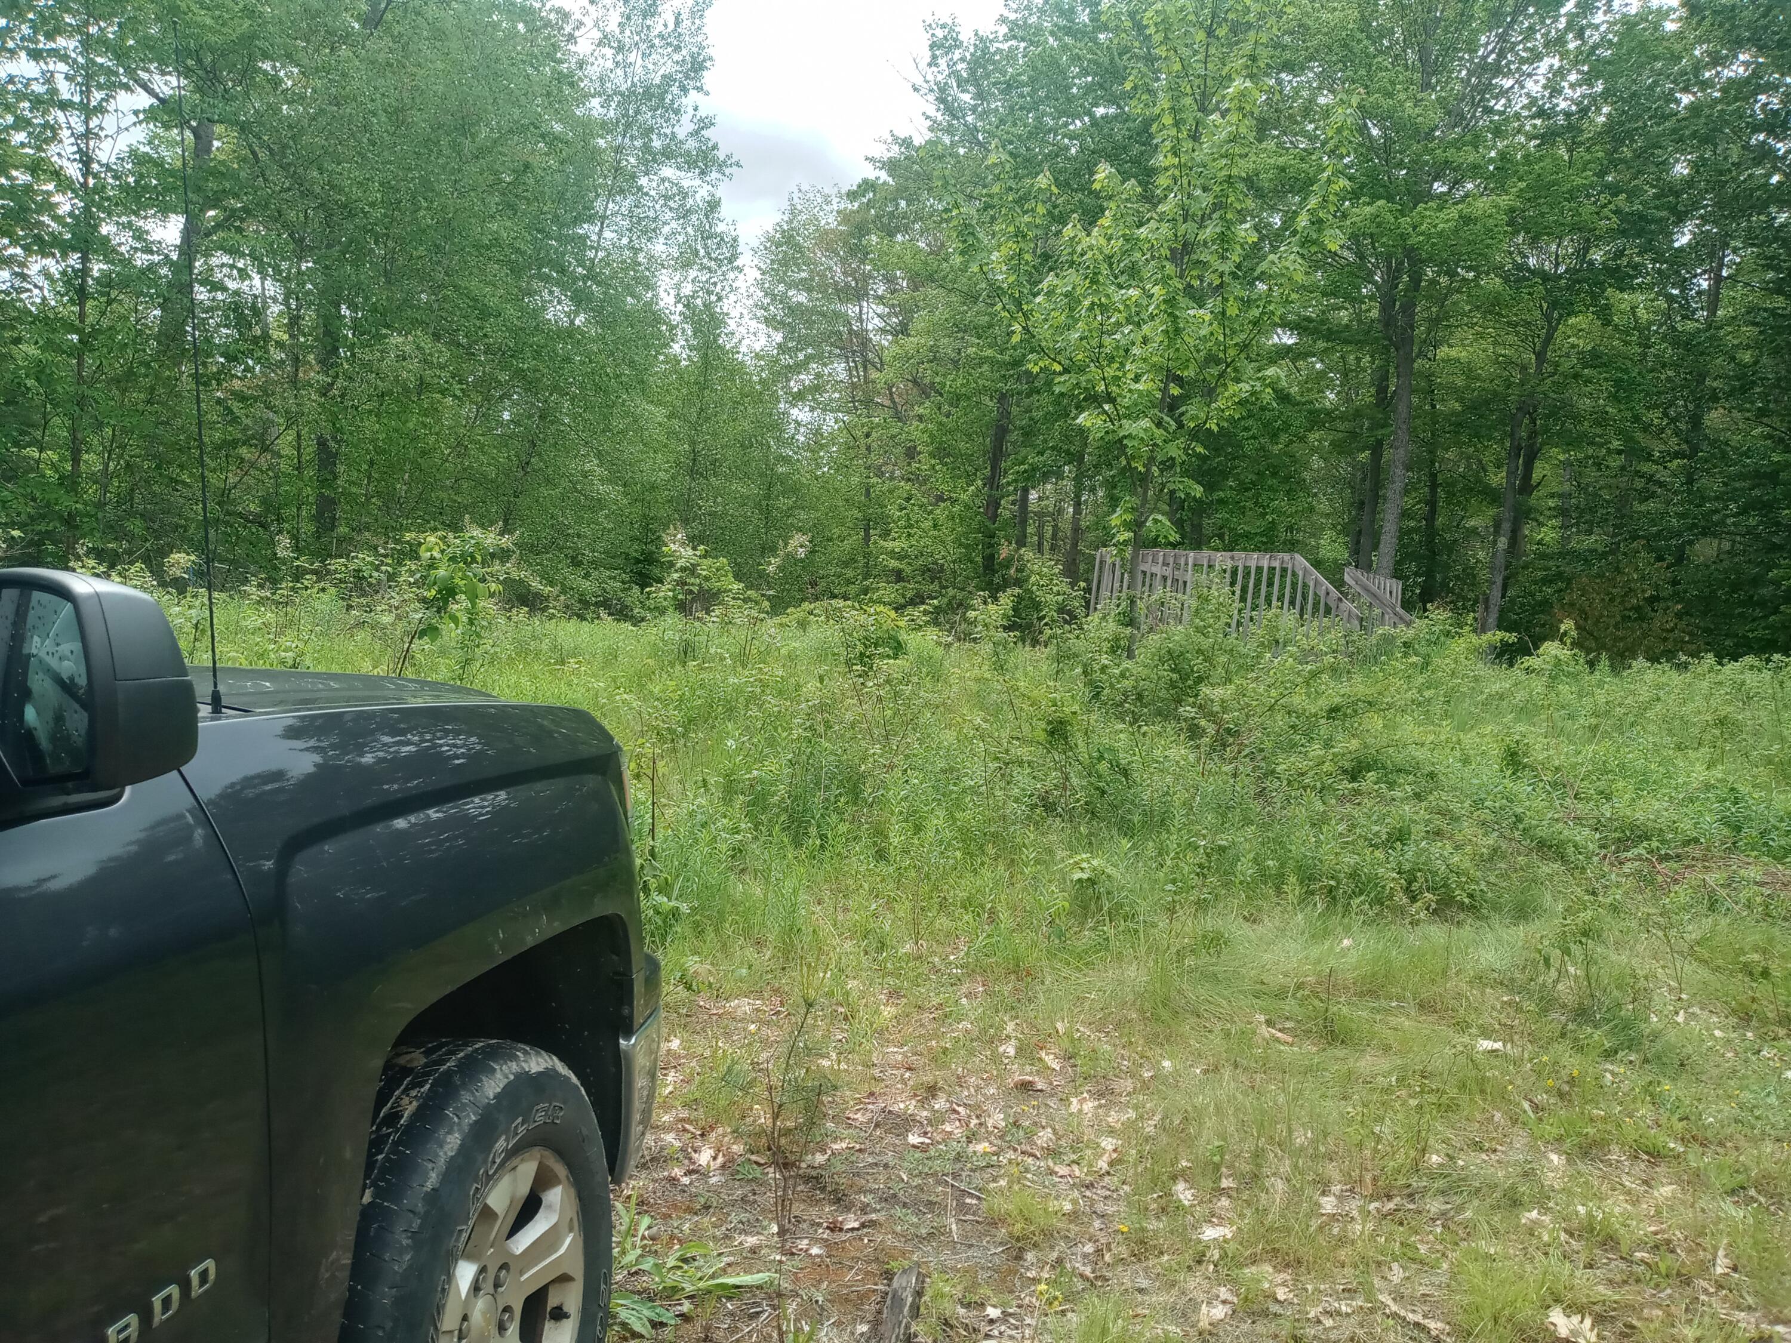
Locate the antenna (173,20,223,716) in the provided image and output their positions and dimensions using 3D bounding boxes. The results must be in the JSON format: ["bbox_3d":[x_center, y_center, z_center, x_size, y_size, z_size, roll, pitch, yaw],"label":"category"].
[{"bbox_3d":[-0.788,-0.335,1.635,0.015,0.772,0.015,0,5,10],"label":"antenna"}]

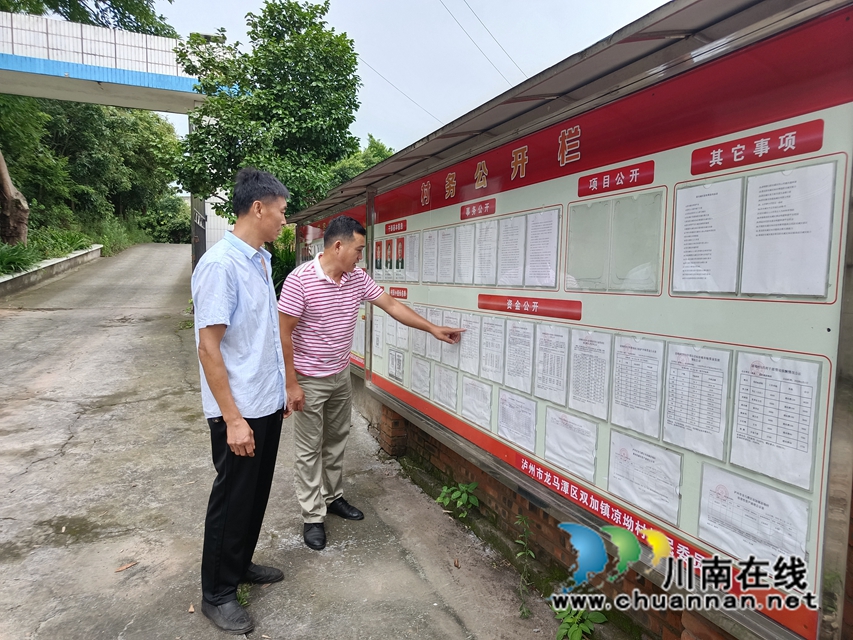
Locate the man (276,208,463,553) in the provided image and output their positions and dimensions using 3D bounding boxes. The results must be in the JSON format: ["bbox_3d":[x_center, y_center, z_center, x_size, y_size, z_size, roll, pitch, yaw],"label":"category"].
[{"bbox_3d":[-0.298,0.284,2.888,0.680,1.610,0.700,5,5,42],"label":"man"}]

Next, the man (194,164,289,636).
[{"bbox_3d":[-0.711,0.270,2.246,0.370,1.710,0.490,2,4,7],"label":"man"}]

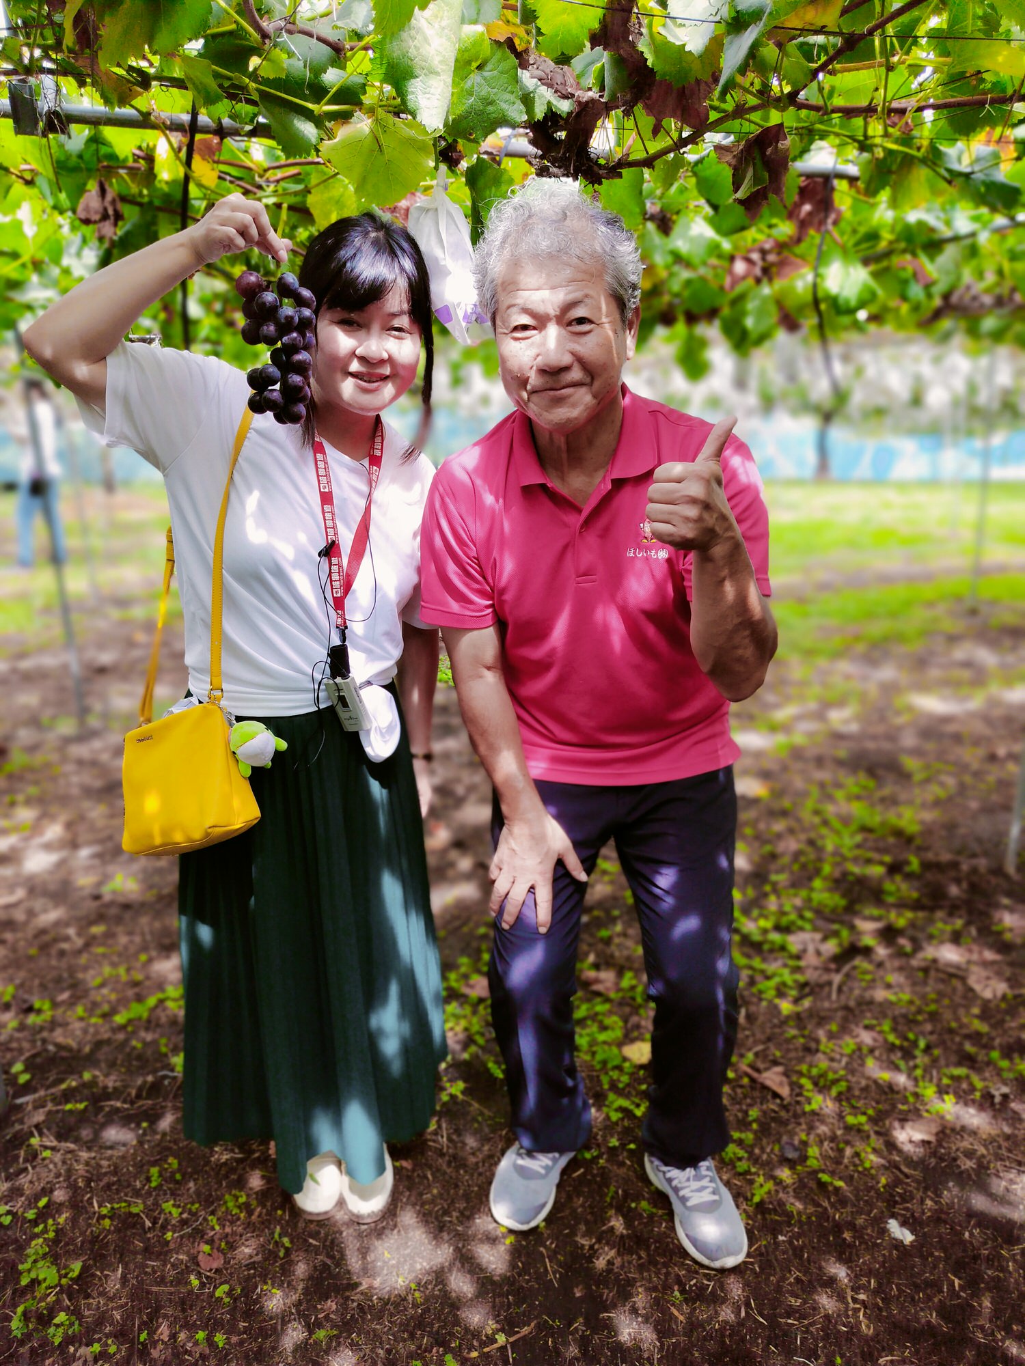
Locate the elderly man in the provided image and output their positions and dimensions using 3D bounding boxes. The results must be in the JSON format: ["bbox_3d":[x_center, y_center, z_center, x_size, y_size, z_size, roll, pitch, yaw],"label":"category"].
[{"bbox_3d":[0.119,0.156,1.393,0.500,1.550,0.610,-1,16,2],"label":"elderly man"}]

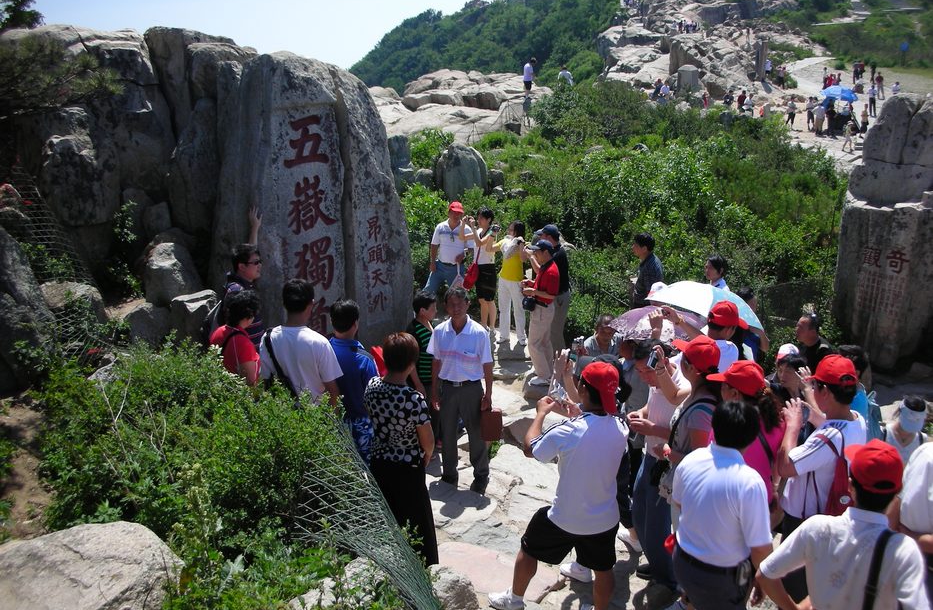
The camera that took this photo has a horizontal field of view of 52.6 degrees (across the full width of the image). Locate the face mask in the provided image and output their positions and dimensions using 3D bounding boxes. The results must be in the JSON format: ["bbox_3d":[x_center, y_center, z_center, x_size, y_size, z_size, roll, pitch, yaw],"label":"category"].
[{"bbox_3d":[2.935,0.744,6.200,0.180,0.200,0.140,3,12,14],"label":"face mask"}]

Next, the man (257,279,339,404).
[{"bbox_3d":[-1.091,0.660,6.277,0.520,1.700,0.320,3,14,11],"label":"man"}]

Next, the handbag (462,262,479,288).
[{"bbox_3d":[0.050,-0.370,11.800,0.240,0.340,0.130,5,13,23],"label":"handbag"}]

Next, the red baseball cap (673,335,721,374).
[{"bbox_3d":[1.377,0.296,5.650,0.280,0.160,0.190,23,23,22],"label":"red baseball cap"}]

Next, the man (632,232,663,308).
[{"bbox_3d":[1.706,0.141,8.900,0.350,1.680,0.470,5,13,22],"label":"man"}]

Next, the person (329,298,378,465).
[{"bbox_3d":[-0.815,0.768,6.632,0.500,1.690,0.340,6,15,23],"label":"person"}]

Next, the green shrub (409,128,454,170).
[{"bbox_3d":[-0.835,-3.826,23.000,1.200,1.150,1.100,0,12,0],"label":"green shrub"}]

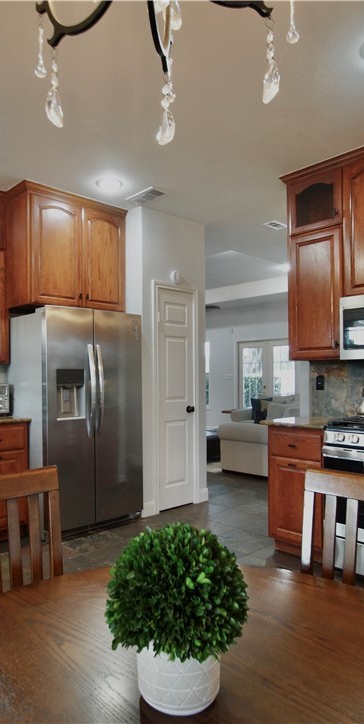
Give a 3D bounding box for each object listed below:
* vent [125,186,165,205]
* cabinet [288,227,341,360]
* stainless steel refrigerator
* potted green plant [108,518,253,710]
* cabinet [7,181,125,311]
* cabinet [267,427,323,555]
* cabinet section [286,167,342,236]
[{"bbox_3d":[-0.293,-1.351,3.728,0.180,0.020,0.355,0,-1,-44],"label":"vent"},{"bbox_3d":[1.075,-0.493,3.374,0.330,0.941,0.429,0,-1,-44],"label":"cabinet"},{"bbox_3d":[-0.944,0.478,3.893,0.905,1.763,0.860,0,-1,-44],"label":"stainless steel refrigerator"},{"bbox_3d":[-0.008,0.417,0.770,0.240,0.272,0.240,0,-1,0],"label":"potted green plant"},{"bbox_3d":[-1.066,-0.897,4.002,0.940,0.907,0.670,0,-1,-44],"label":"cabinet"},{"bbox_3d":[0.981,0.904,3.269,0.605,0.894,0.424,0,-1,-44],"label":"cabinet"},{"bbox_3d":[1.056,-1.122,3.321,0.330,0.382,0.416,0,-1,-44],"label":"cabinet section"}]

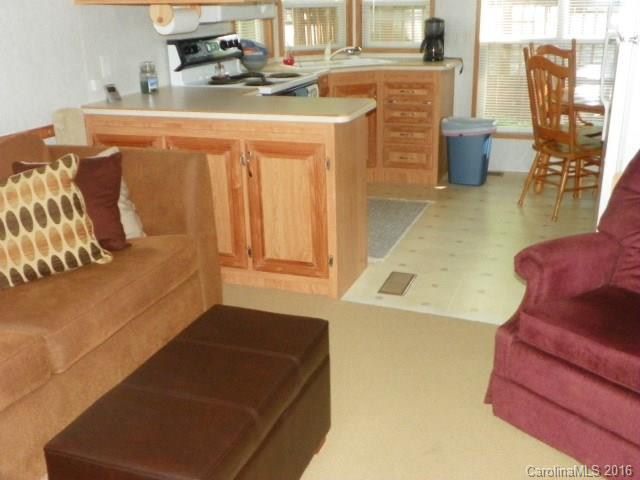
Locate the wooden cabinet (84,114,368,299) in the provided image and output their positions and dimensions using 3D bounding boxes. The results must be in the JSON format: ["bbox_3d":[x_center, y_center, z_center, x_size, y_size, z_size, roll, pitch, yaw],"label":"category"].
[{"bbox_3d":[-0.490,-0.252,3.873,1.411,0.866,0.461,6,20,22],"label":"wooden cabinet"}]

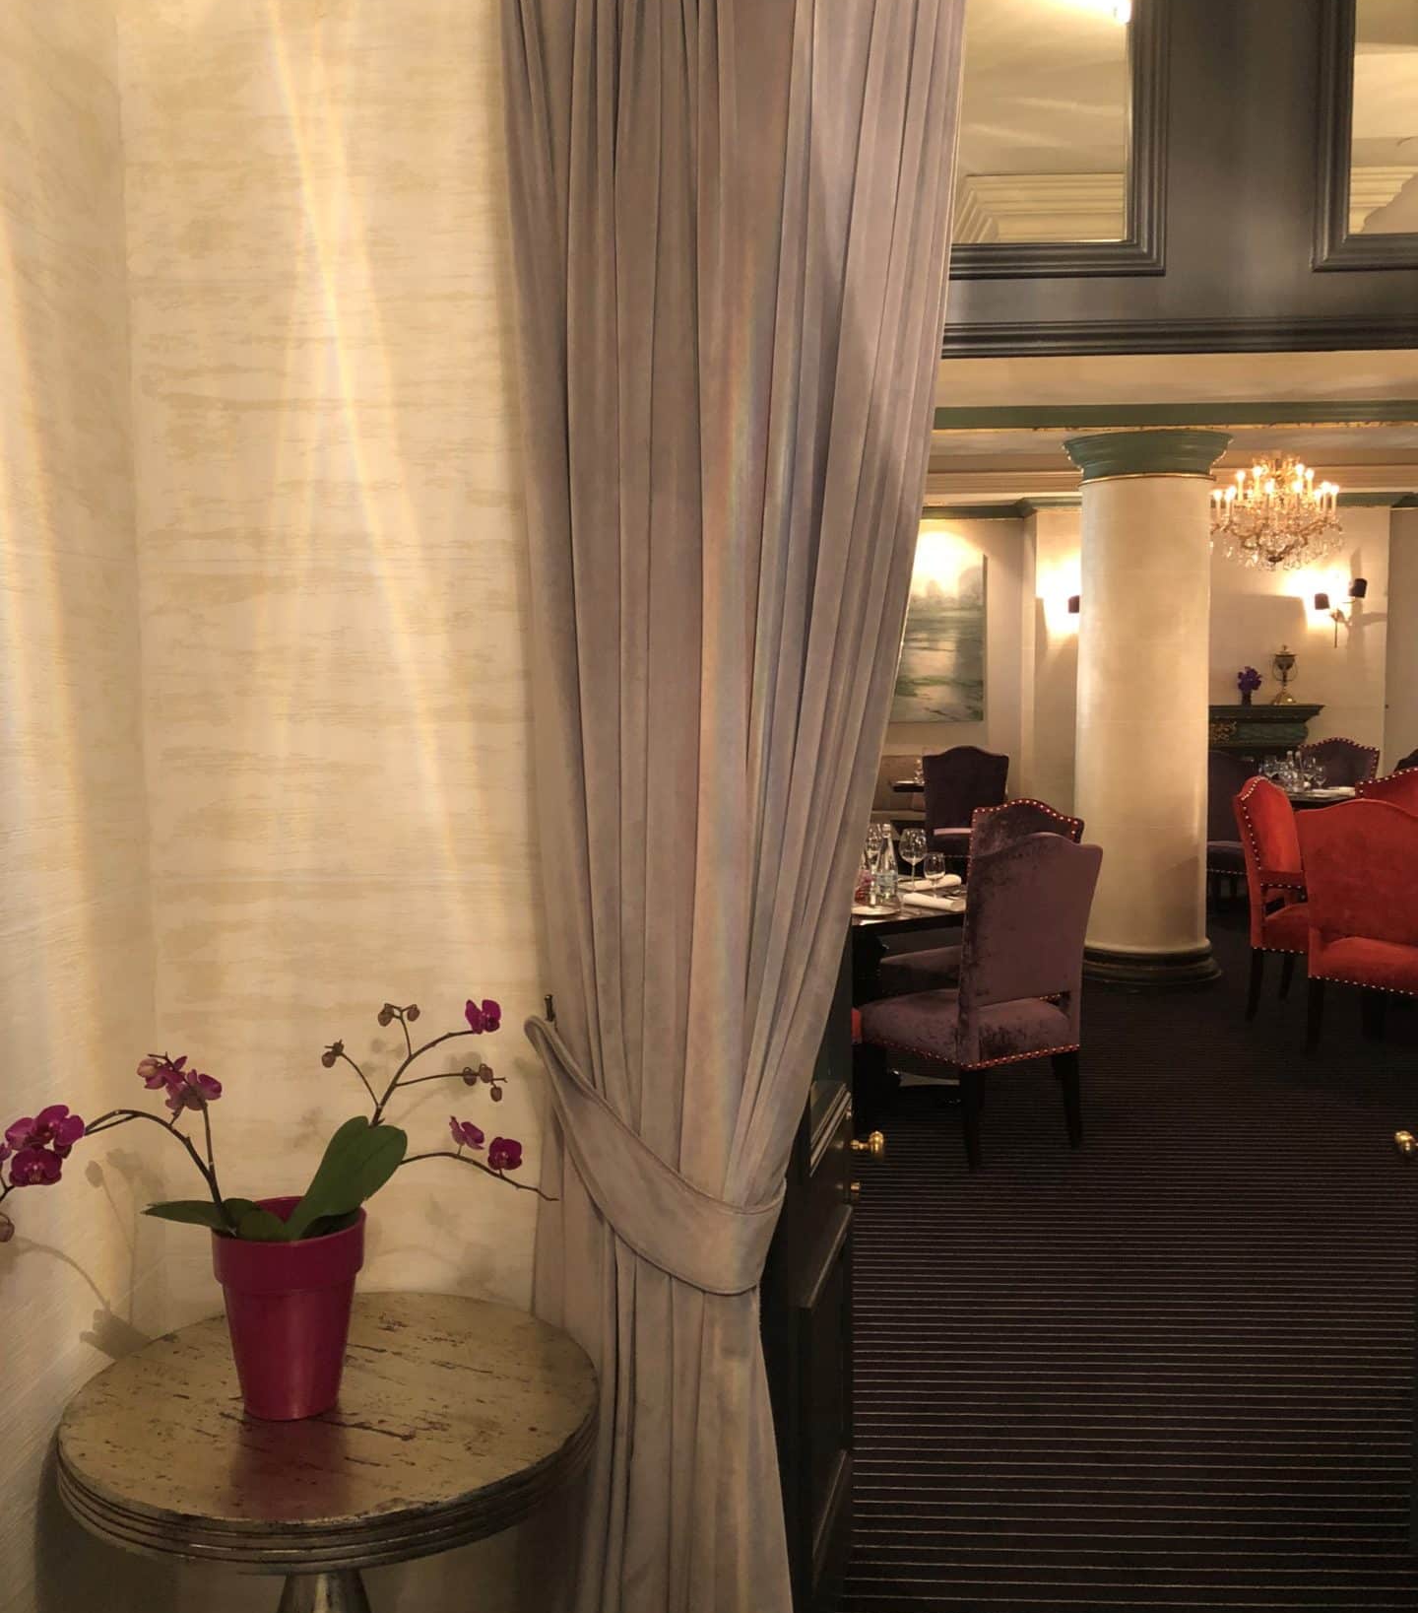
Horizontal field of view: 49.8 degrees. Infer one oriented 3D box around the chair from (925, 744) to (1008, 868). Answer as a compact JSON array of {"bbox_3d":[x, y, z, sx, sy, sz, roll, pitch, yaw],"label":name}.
[{"bbox_3d":[1.785,0.113,10.670,0.600,1.080,0.640,0,5,9],"label":"chair"}]

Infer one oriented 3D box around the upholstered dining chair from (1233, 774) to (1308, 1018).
[{"bbox_3d":[2.824,0.417,6.983,0.650,1.080,0.600,3,6,35],"label":"upholstered dining chair"}]

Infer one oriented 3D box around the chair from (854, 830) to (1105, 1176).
[{"bbox_3d":[0.907,0.600,5.107,0.490,1.065,0.640,-3,5,-28],"label":"chair"}]

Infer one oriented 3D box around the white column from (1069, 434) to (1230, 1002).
[{"bbox_3d":[2.286,-0.510,8.035,0.845,2.757,0.845,0,5,3],"label":"white column"}]

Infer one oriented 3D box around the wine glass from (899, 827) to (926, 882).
[{"bbox_3d":[0.776,0.198,5.847,0.100,0.220,0.100,0,5,3],"label":"wine glass"}]

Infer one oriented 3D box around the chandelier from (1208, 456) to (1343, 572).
[{"bbox_3d":[3.728,-1.944,10.080,0.910,0.780,0.910,0,5,3],"label":"chandelier"}]

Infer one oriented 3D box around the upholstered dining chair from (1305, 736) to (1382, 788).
[{"bbox_3d":[4.426,0.070,10.904,0.600,1.080,0.640,3,6,38],"label":"upholstered dining chair"}]

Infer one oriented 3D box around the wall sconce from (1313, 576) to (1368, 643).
[{"bbox_3d":[5.015,-1.575,12.239,0.420,0.530,0.240,0,5,3],"label":"wall sconce"}]

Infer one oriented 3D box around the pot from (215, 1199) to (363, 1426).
[{"bbox_3d":[-0.447,0.539,1.638,0.157,0.197,0.157,0,5,0],"label":"pot"}]

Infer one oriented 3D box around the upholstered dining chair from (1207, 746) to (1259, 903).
[{"bbox_3d":[3.314,0.178,9.745,0.600,1.080,0.640,4,7,45],"label":"upholstered dining chair"}]

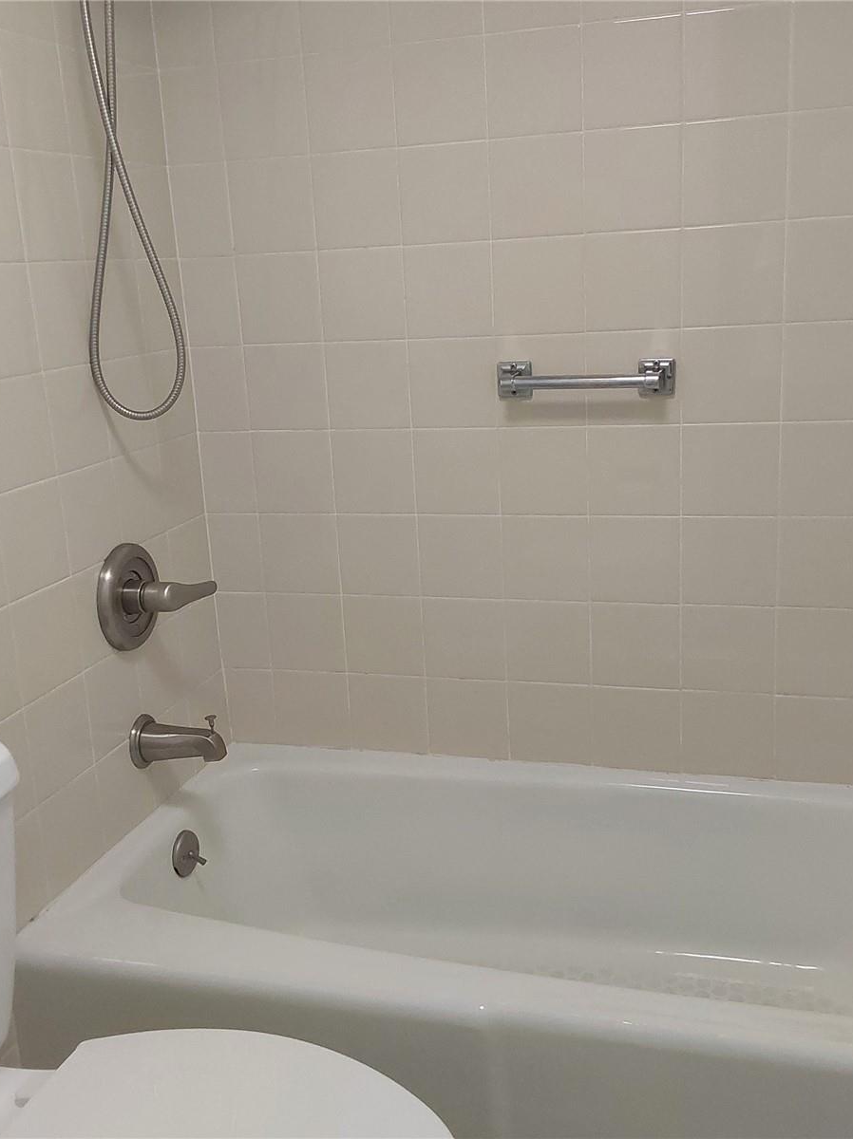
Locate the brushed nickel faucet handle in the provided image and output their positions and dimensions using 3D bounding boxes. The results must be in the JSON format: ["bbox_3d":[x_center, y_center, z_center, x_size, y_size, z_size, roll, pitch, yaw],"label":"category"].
[{"bbox_3d":[-0.428,0.048,2.003,0.135,0.177,0.177,1,15,17],"label":"brushed nickel faucet handle"}]

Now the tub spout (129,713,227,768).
[{"bbox_3d":[-0.405,0.288,2.060,0.156,0.103,0.091,1,15,17],"label":"tub spout"}]

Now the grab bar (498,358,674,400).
[{"bbox_3d":[0.252,-0.306,1.992,0.293,0.062,0.068,1,15,17],"label":"grab bar"}]

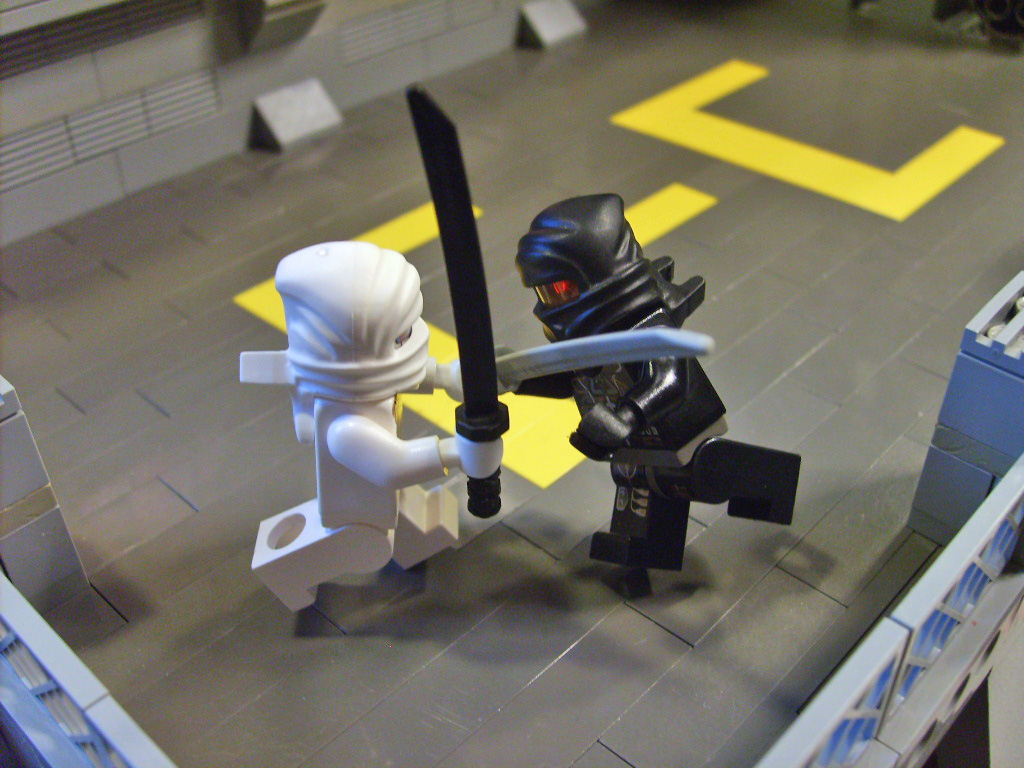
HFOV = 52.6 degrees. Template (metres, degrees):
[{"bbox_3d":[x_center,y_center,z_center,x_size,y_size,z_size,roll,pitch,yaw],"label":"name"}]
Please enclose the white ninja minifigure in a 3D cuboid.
[{"bbox_3d":[-0.015,0.004,0.111,0.026,0.041,0.022,-1,35,-3],"label":"white ninja minifigure"}]

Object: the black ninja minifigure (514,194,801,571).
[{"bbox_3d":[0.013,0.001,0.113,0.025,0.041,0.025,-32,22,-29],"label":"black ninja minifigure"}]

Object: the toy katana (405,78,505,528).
[{"bbox_3d":[-0.004,-0.005,0.091,0.005,0.042,0.005,-9,30,-2],"label":"toy katana"}]

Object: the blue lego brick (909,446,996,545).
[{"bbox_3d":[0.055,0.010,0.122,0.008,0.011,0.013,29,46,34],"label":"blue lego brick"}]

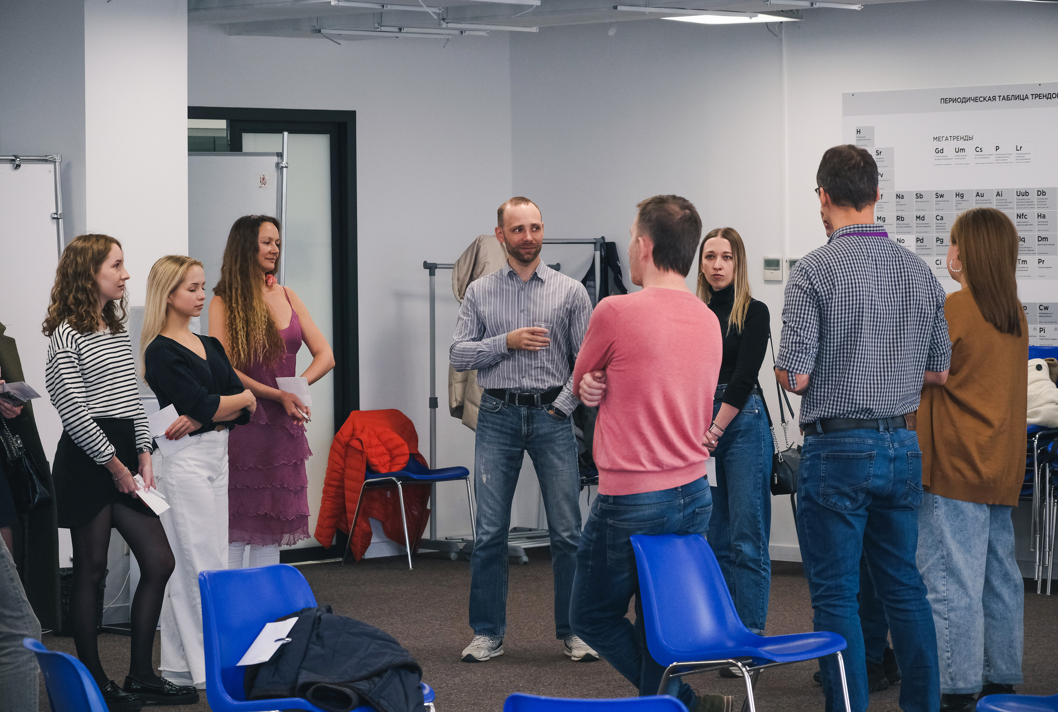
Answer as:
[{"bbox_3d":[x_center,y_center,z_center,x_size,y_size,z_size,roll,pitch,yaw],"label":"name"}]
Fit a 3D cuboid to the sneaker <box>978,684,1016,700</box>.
[{"bbox_3d":[1.594,1.129,10.617,0.100,0.120,0.260,-1,2,-19],"label":"sneaker"}]

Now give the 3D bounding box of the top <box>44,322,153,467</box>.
[{"bbox_3d":[-1.520,0.129,10.988,0.310,0.500,0.400,1,2,34],"label":"top"}]

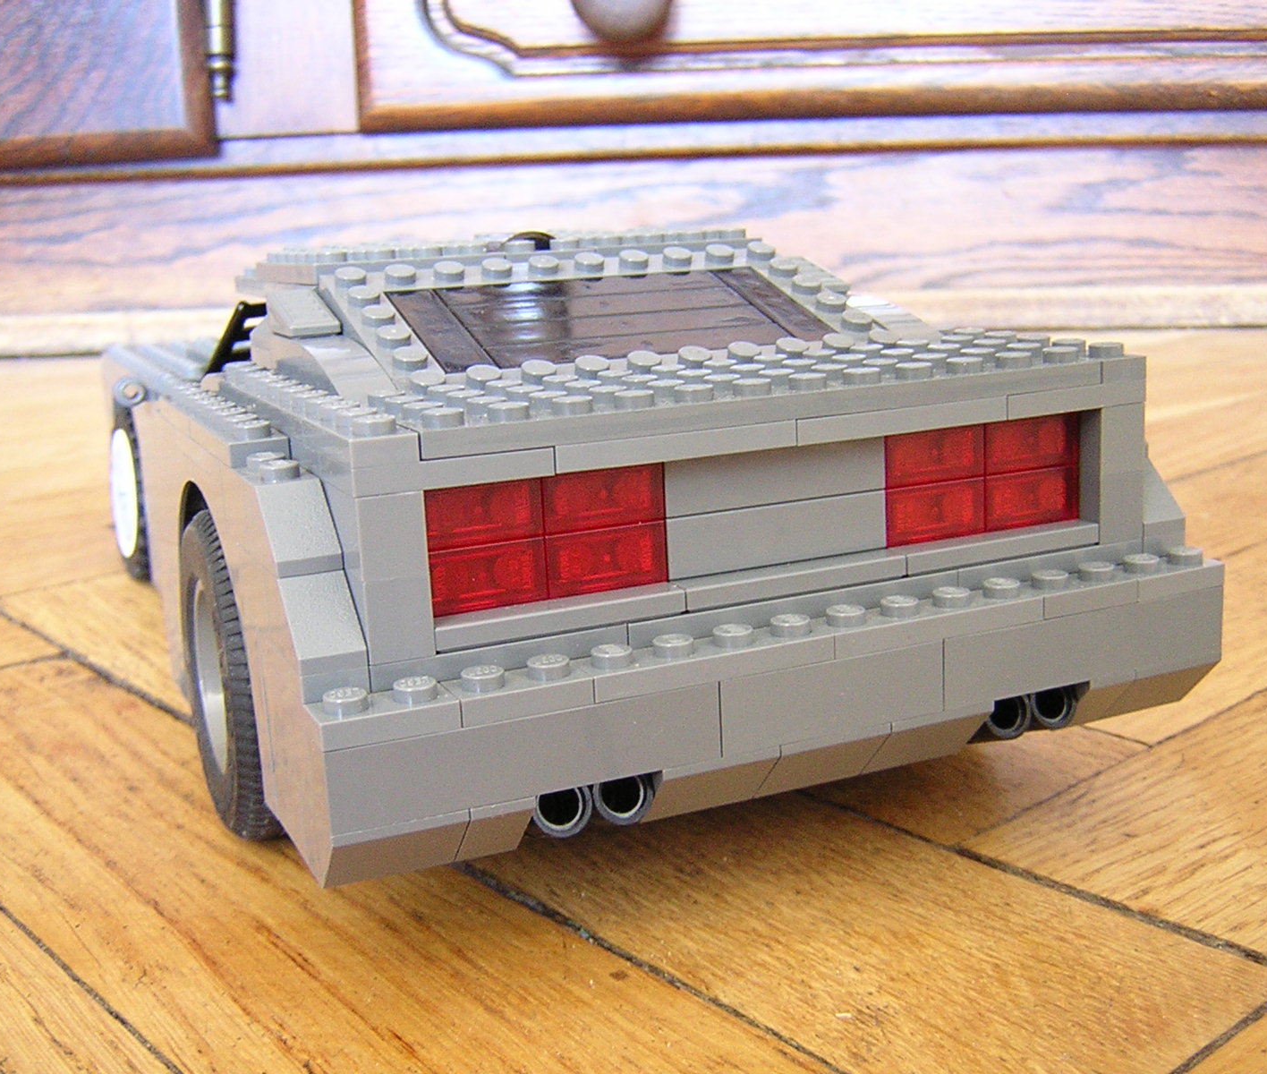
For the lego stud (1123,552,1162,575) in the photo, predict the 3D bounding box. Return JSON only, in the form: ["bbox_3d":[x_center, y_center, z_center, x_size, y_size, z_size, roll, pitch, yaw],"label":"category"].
[{"bbox_3d":[0.071,0.004,0.207,0.005,0.002,0.005,-8,13,-23],"label":"lego stud"}]

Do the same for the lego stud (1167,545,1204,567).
[{"bbox_3d":[0.078,0.003,0.210,0.005,0.002,0.005,-8,13,-23],"label":"lego stud"}]

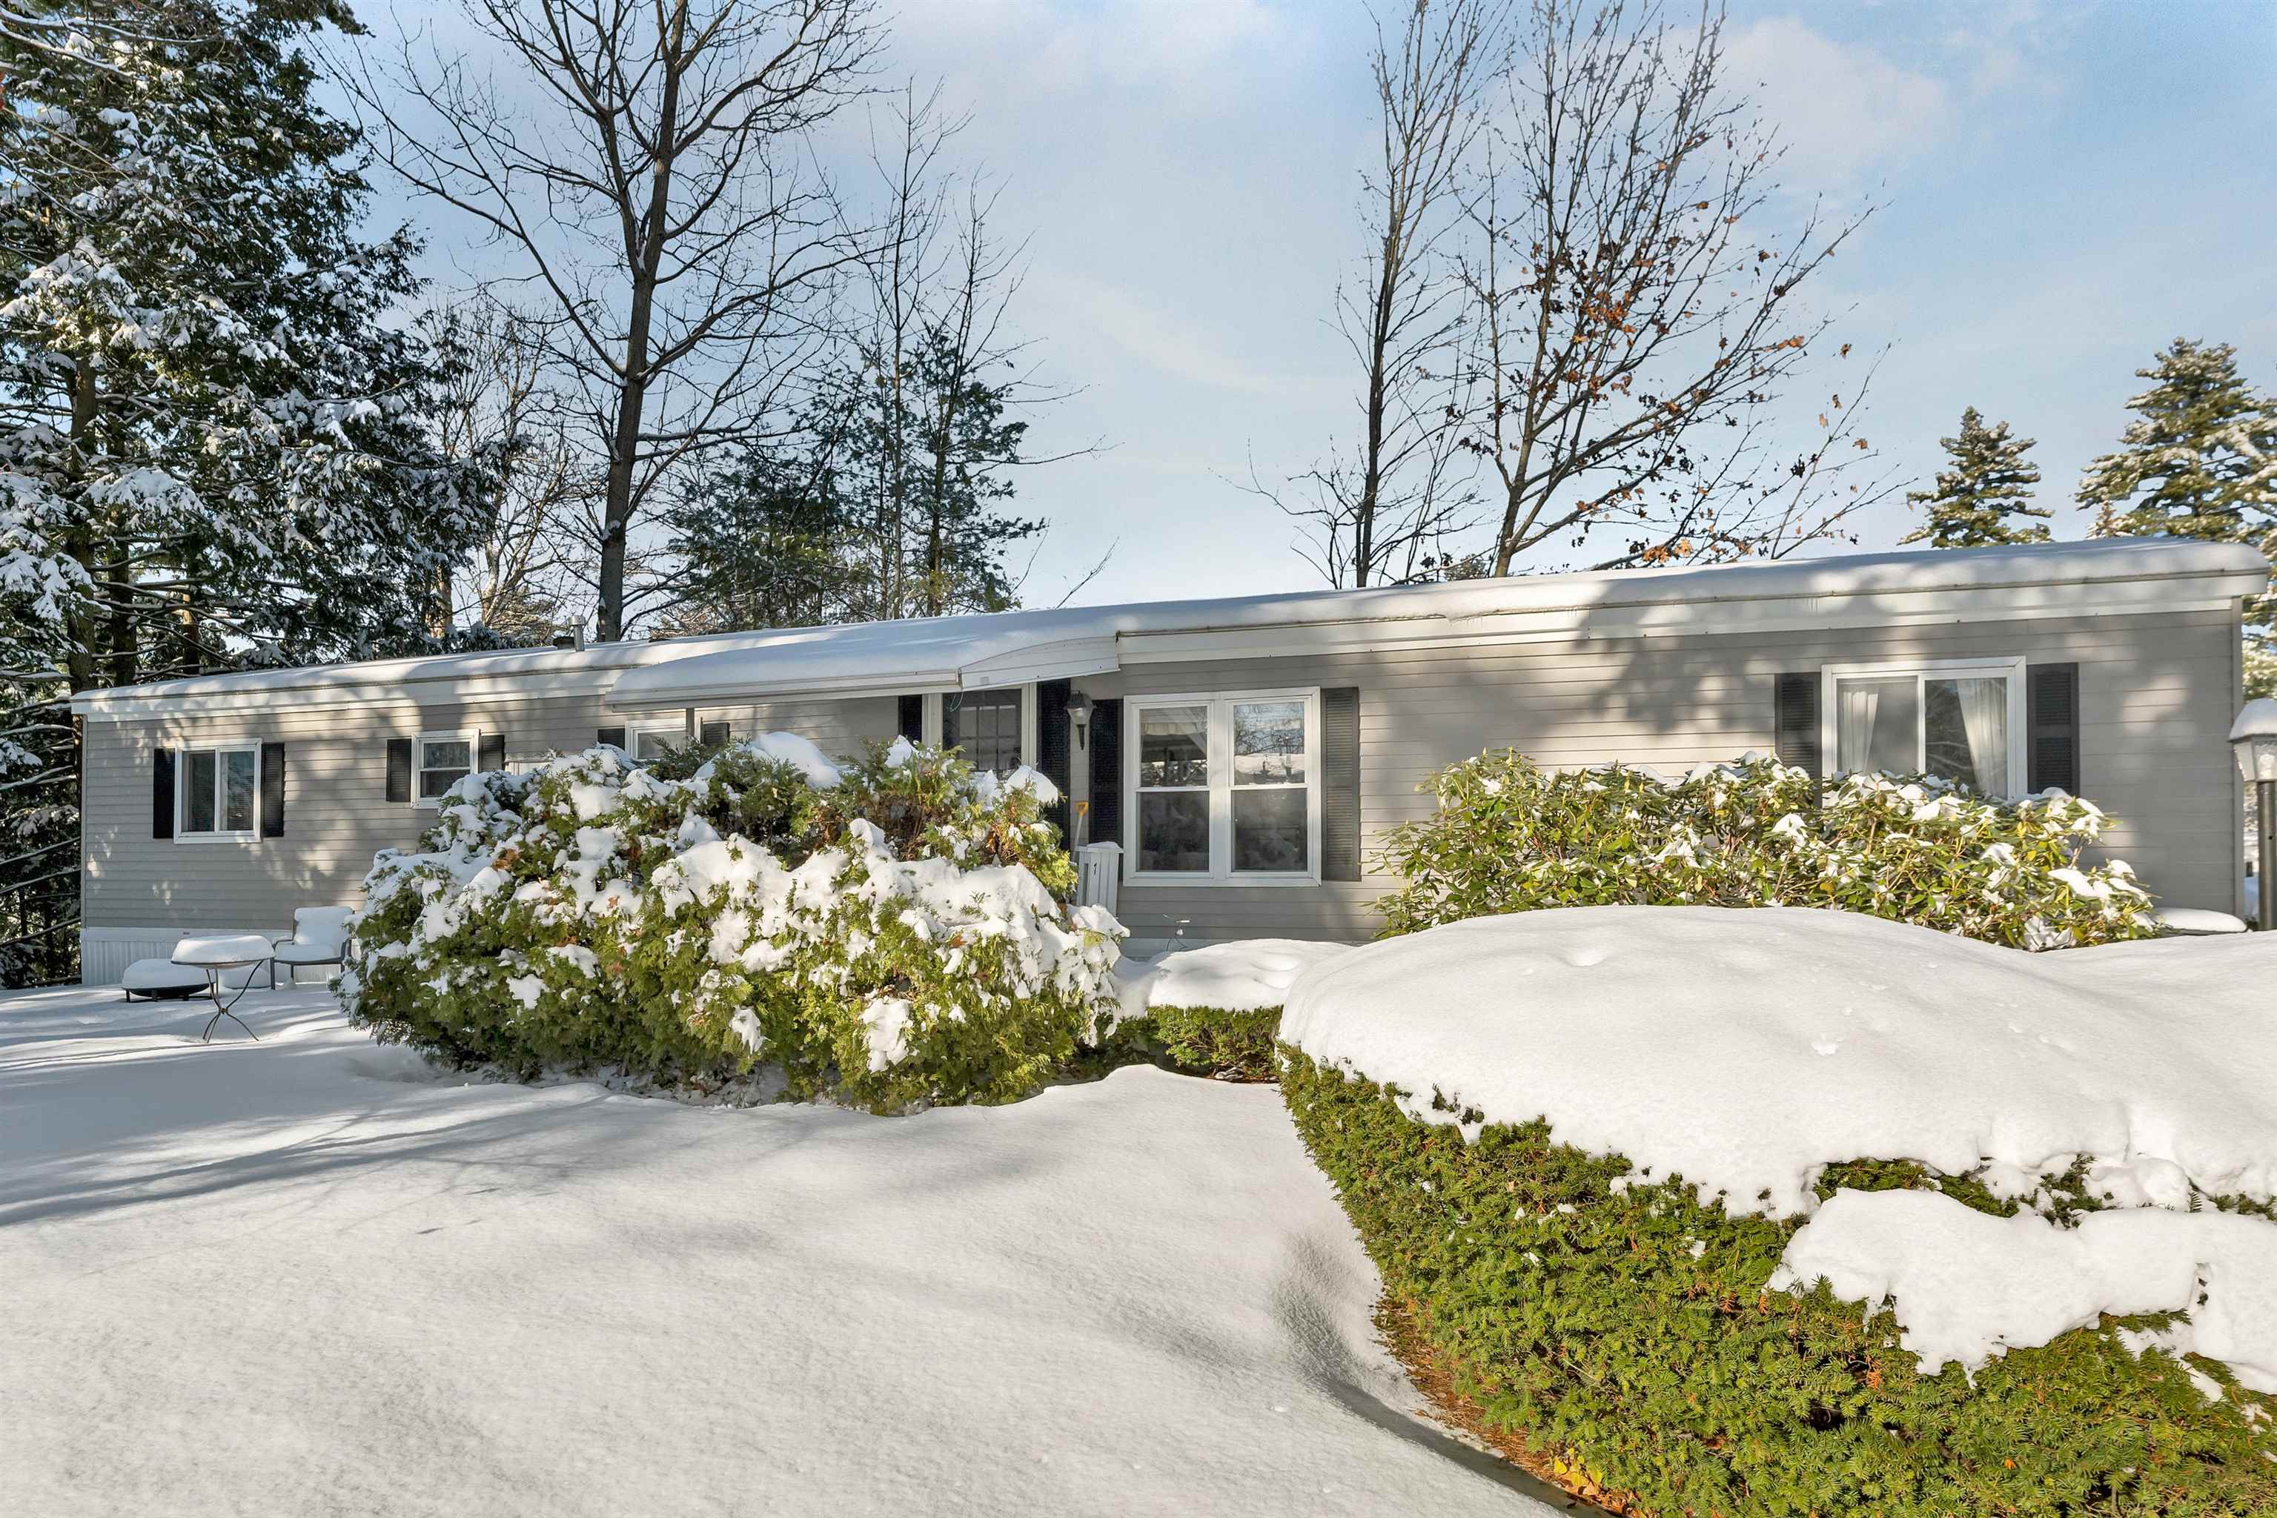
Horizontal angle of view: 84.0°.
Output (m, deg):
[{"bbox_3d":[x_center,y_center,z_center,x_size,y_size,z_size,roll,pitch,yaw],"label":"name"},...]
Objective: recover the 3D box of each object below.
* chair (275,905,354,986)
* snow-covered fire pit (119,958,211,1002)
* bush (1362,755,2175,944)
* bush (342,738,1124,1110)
[{"bbox_3d":[-7.740,1.800,11.900,0.640,0.830,0.700,0,-2,-16],"label":"chair"},{"bbox_3d":[-8.720,2.000,11.400,0.720,0.450,0.720,1,-2,-23],"label":"snow-covered fire pit"},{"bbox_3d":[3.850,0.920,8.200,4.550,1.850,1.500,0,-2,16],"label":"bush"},{"bbox_3d":[-2.720,0.980,8.450,5.300,2.200,2.500,0,-2,16],"label":"bush"}]

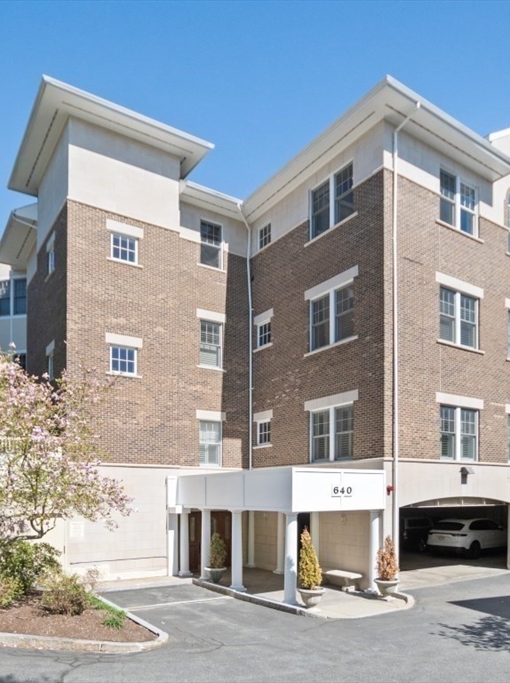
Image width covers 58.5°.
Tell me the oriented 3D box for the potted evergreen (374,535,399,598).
[{"bbox_3d":[3.187,5.453,11.030,0.640,1.580,0.640,4,-7,-30],"label":"potted evergreen"}]

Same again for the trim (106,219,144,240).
[{"bbox_3d":[-4.344,-3.760,15.277,1.236,0.312,0.120,6,-11,-33],"label":"trim"}]

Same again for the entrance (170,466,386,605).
[{"bbox_3d":[0.305,5.661,14.438,3.264,3.366,6.477,6,-11,-33],"label":"entrance"}]

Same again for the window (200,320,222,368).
[{"bbox_3d":[-1.693,0.128,17.711,0.989,1.830,0.150,6,-12,-32],"label":"window"}]

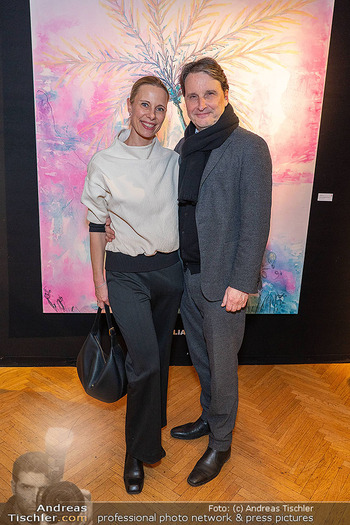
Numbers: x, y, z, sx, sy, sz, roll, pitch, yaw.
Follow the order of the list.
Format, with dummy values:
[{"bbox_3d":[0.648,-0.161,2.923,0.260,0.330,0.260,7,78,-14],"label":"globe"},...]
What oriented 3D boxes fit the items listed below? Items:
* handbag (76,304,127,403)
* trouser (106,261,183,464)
[{"bbox_3d":[-0.330,0.424,1.696,0.180,0.480,0.310,-10,18,-44],"label":"handbag"},{"bbox_3d":[-0.143,0.446,1.755,0.360,0.995,0.370,0,13,-11],"label":"trouser"}]

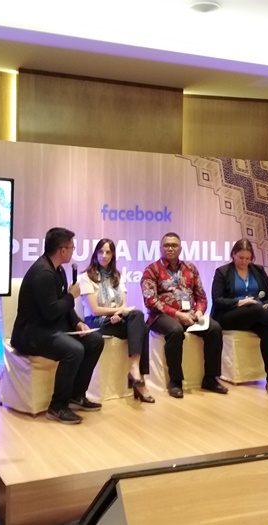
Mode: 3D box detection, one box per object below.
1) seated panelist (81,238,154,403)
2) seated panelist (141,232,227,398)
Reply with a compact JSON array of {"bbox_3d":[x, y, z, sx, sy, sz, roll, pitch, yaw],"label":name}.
[{"bbox_3d":[-0.140,0.425,4.199,0.520,1.240,0.740,0,1,-25],"label":"seated panelist"},{"bbox_3d":[0.417,0.399,4.469,0.620,1.290,0.720,0,1,-18],"label":"seated panelist"}]

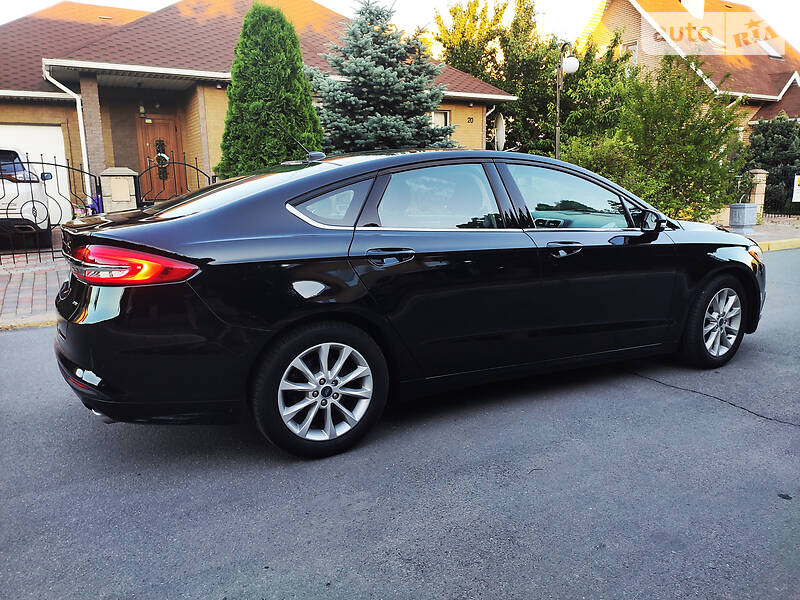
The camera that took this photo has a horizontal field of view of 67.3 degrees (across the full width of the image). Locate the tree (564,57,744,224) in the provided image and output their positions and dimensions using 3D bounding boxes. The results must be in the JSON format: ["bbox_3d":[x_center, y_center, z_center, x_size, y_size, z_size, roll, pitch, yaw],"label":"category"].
[{"bbox_3d":[7.216,-4.325,16.993,4.800,4.850,4.500,-6,10,-28],"label":"tree"}]

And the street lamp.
[{"bbox_3d":[3.466,-3.193,12.610,0.340,4.260,0.500,-6,10,-28],"label":"street lamp"}]

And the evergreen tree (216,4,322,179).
[{"bbox_3d":[-2.904,-3.898,13.297,2.250,4.990,2.250,-6,11,-27],"label":"evergreen tree"}]

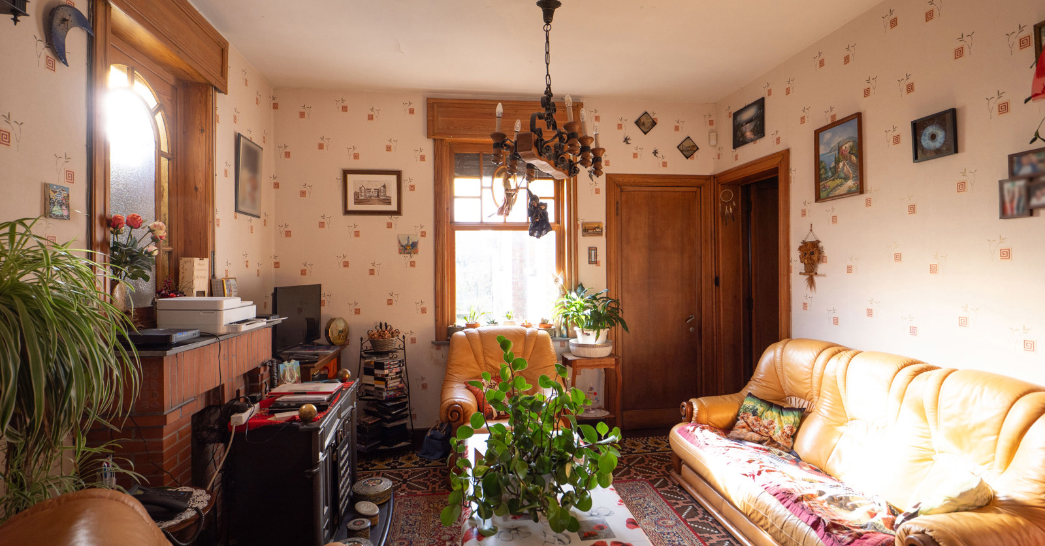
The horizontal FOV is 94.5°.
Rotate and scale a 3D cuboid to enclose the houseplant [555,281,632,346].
[{"bbox_3d":[0.537,0.353,3.968,0.573,0.563,0.483,0,0,-8],"label":"houseplant"}]

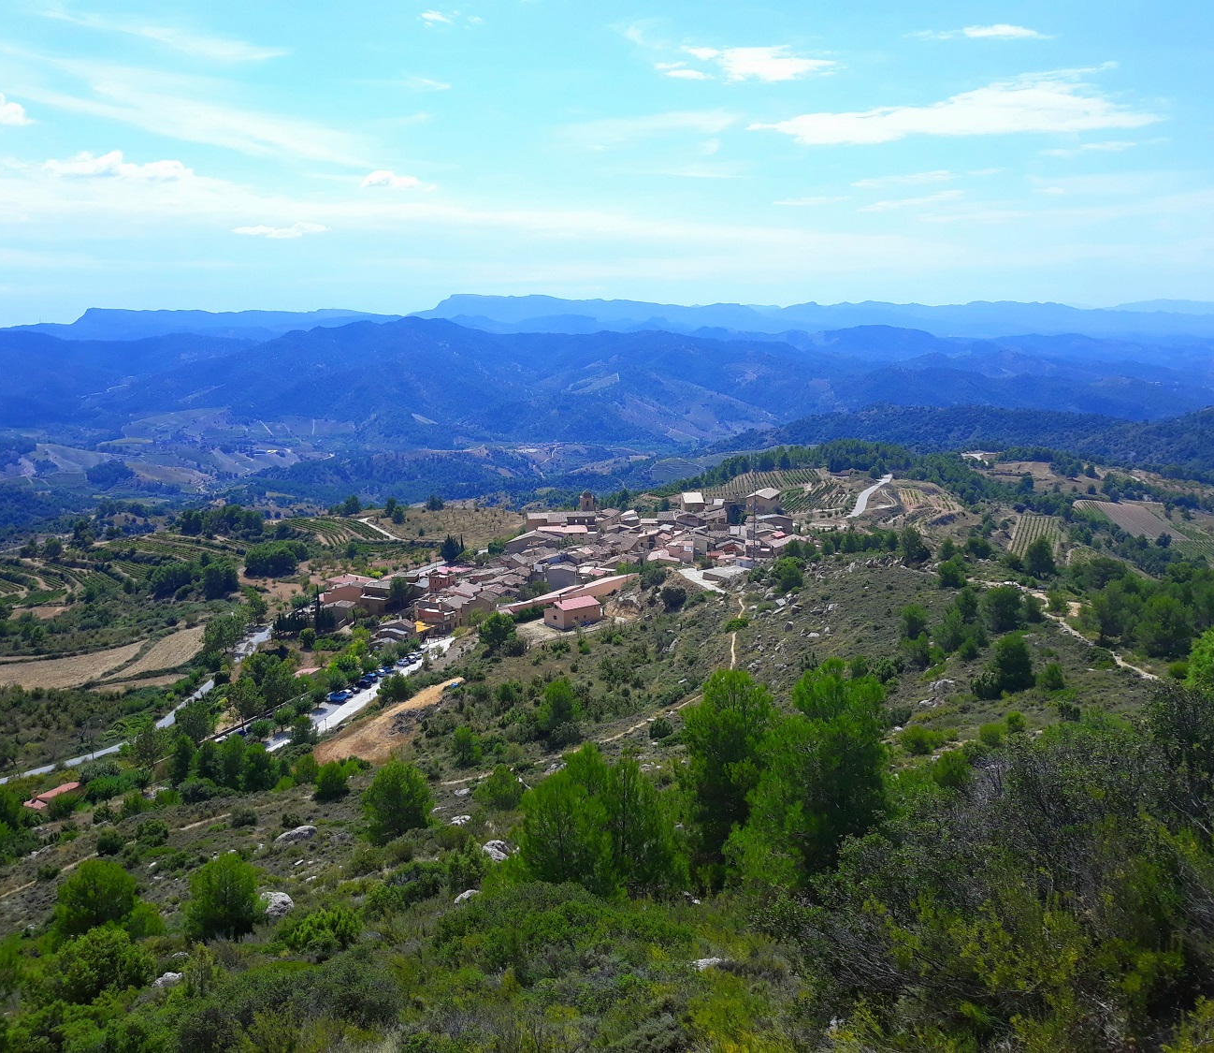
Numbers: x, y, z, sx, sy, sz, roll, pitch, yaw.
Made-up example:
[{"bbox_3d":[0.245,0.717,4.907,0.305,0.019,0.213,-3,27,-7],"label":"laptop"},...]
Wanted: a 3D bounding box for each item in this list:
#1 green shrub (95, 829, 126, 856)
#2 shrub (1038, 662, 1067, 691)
[{"bbox_3d":[-41.917,26.725,92.486,2.594,2.217,2.386,-6,13,-26],"label":"green shrub"},{"bbox_3d":[35.540,11.934,87.290,2.273,2.316,2.091,5,12,23],"label":"shrub"}]

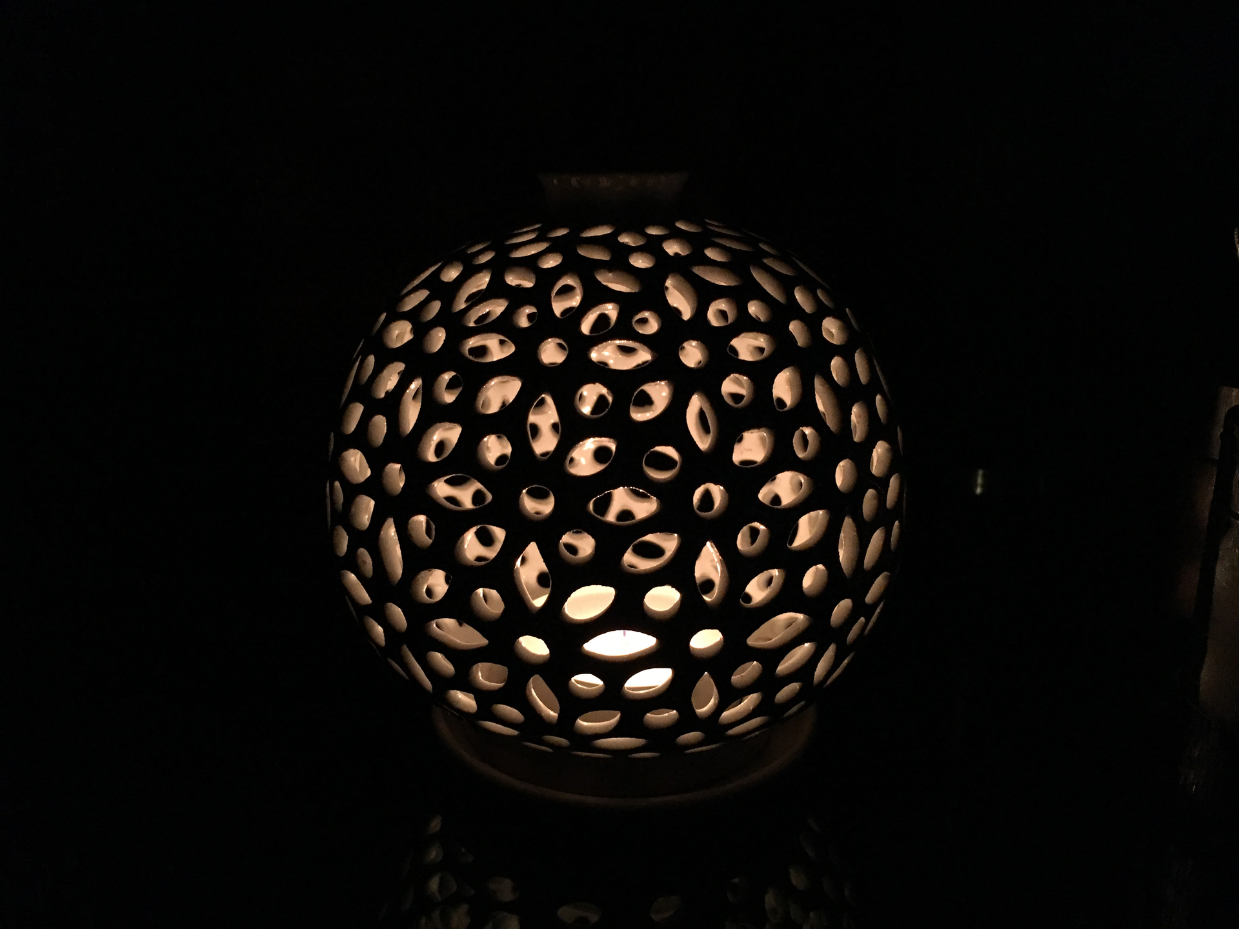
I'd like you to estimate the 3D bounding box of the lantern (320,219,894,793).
[{"bbox_3d":[-0.001,-0.001,0.287,0.157,0.139,0.157,-1,16,0],"label":"lantern"}]

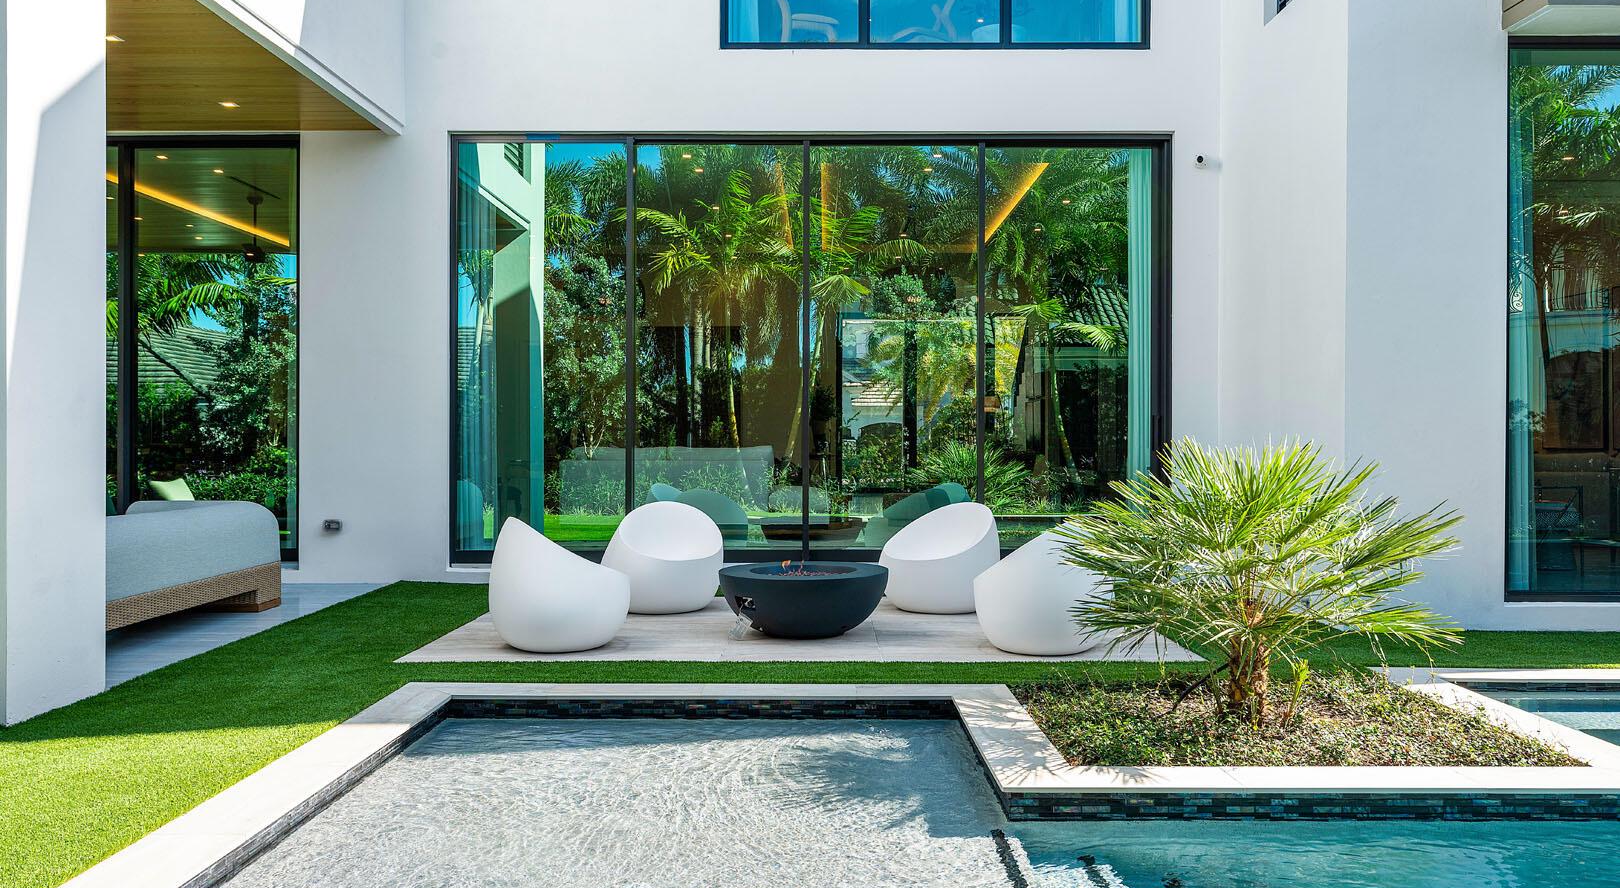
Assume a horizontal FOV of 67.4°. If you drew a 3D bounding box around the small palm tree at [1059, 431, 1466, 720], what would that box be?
[{"bbox_3d":[1.902,0.585,5.150,1.680,1.200,1.500,0,0,1],"label":"small palm tree"}]

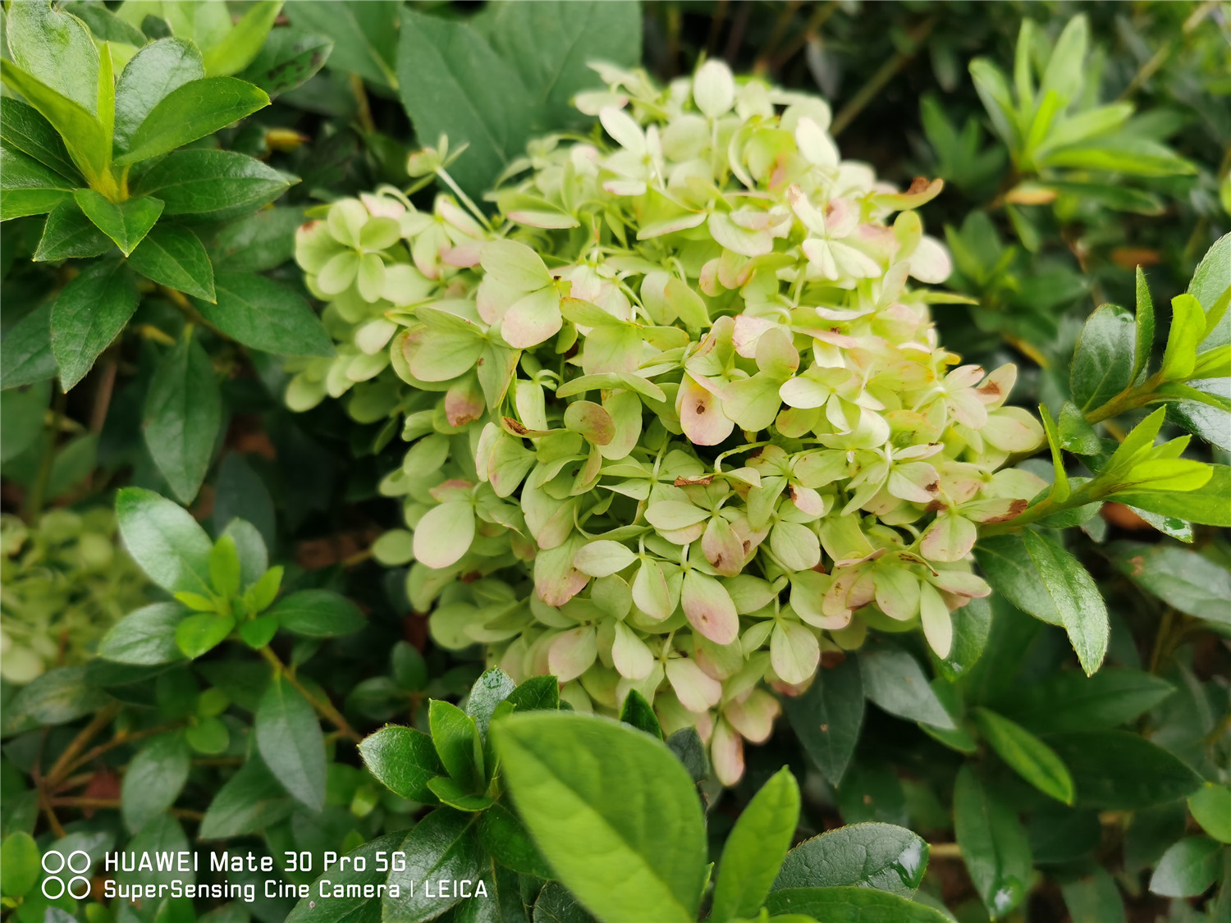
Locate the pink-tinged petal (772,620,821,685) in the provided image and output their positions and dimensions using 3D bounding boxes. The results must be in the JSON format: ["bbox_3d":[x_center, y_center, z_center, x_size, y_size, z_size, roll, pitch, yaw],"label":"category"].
[{"bbox_3d":[0.052,0.057,0.285,0.015,0.019,0.005,-18,3,-8],"label":"pink-tinged petal"}]

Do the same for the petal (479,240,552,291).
[{"bbox_3d":[-0.024,-0.049,0.240,0.019,0.004,0.014,19,69,-19],"label":"petal"}]

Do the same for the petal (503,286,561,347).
[{"bbox_3d":[-0.019,-0.036,0.238,0.015,0.004,0.020,31,75,1],"label":"petal"}]

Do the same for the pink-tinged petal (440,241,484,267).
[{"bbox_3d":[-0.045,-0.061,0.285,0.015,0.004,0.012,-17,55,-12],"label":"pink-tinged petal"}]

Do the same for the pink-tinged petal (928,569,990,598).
[{"bbox_3d":[0.108,0.038,0.300,0.019,0.006,0.011,16,34,1],"label":"pink-tinged petal"}]

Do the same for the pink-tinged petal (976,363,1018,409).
[{"bbox_3d":[0.117,-0.023,0.295,0.011,0.004,0.018,39,72,7],"label":"pink-tinged petal"}]

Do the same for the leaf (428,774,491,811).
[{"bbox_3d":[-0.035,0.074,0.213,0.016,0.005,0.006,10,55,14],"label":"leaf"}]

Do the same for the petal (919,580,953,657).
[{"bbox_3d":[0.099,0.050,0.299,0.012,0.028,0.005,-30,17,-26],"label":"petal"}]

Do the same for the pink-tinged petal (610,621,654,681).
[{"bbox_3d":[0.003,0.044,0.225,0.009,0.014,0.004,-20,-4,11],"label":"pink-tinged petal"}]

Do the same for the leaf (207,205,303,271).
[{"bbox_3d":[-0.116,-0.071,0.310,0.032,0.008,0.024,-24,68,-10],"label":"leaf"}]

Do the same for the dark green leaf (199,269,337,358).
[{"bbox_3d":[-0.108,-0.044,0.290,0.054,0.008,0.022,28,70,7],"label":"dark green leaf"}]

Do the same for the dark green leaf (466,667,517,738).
[{"bbox_3d":[-0.037,0.071,0.275,0.015,0.005,0.024,3,60,2],"label":"dark green leaf"}]

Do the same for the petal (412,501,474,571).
[{"bbox_3d":[-0.042,0.019,0.245,0.015,0.004,0.021,34,66,4],"label":"petal"}]

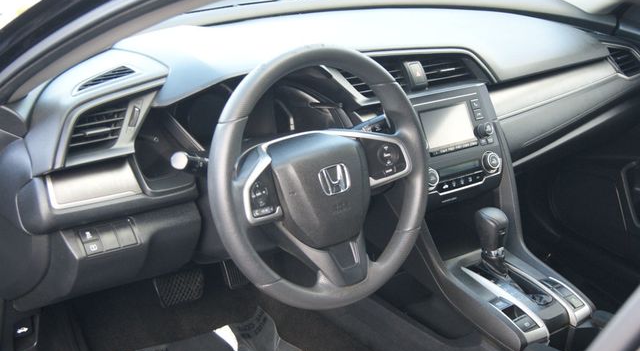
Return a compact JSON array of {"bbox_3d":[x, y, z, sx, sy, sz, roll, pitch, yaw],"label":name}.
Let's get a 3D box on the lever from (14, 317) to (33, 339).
[{"bbox_3d":[-0.447,0.229,1.150,0.025,0.031,0.018,-16,19,-33],"label":"lever"}]

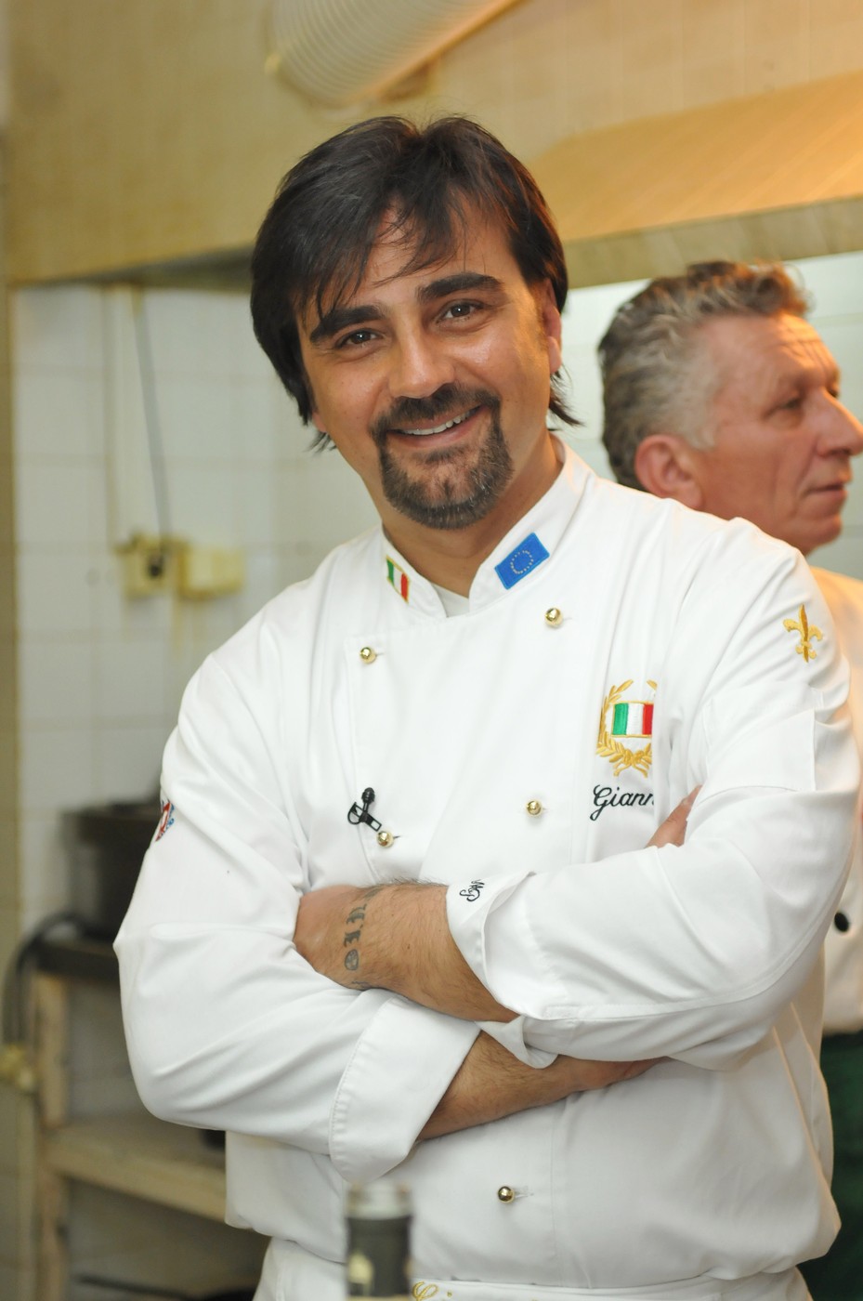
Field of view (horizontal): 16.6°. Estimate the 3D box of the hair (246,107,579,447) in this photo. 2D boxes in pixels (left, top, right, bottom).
[{"bbox_3d":[-0.014,-0.230,1.860,0.197,0.215,0.220,-13,0,7],"label":"hair"}]

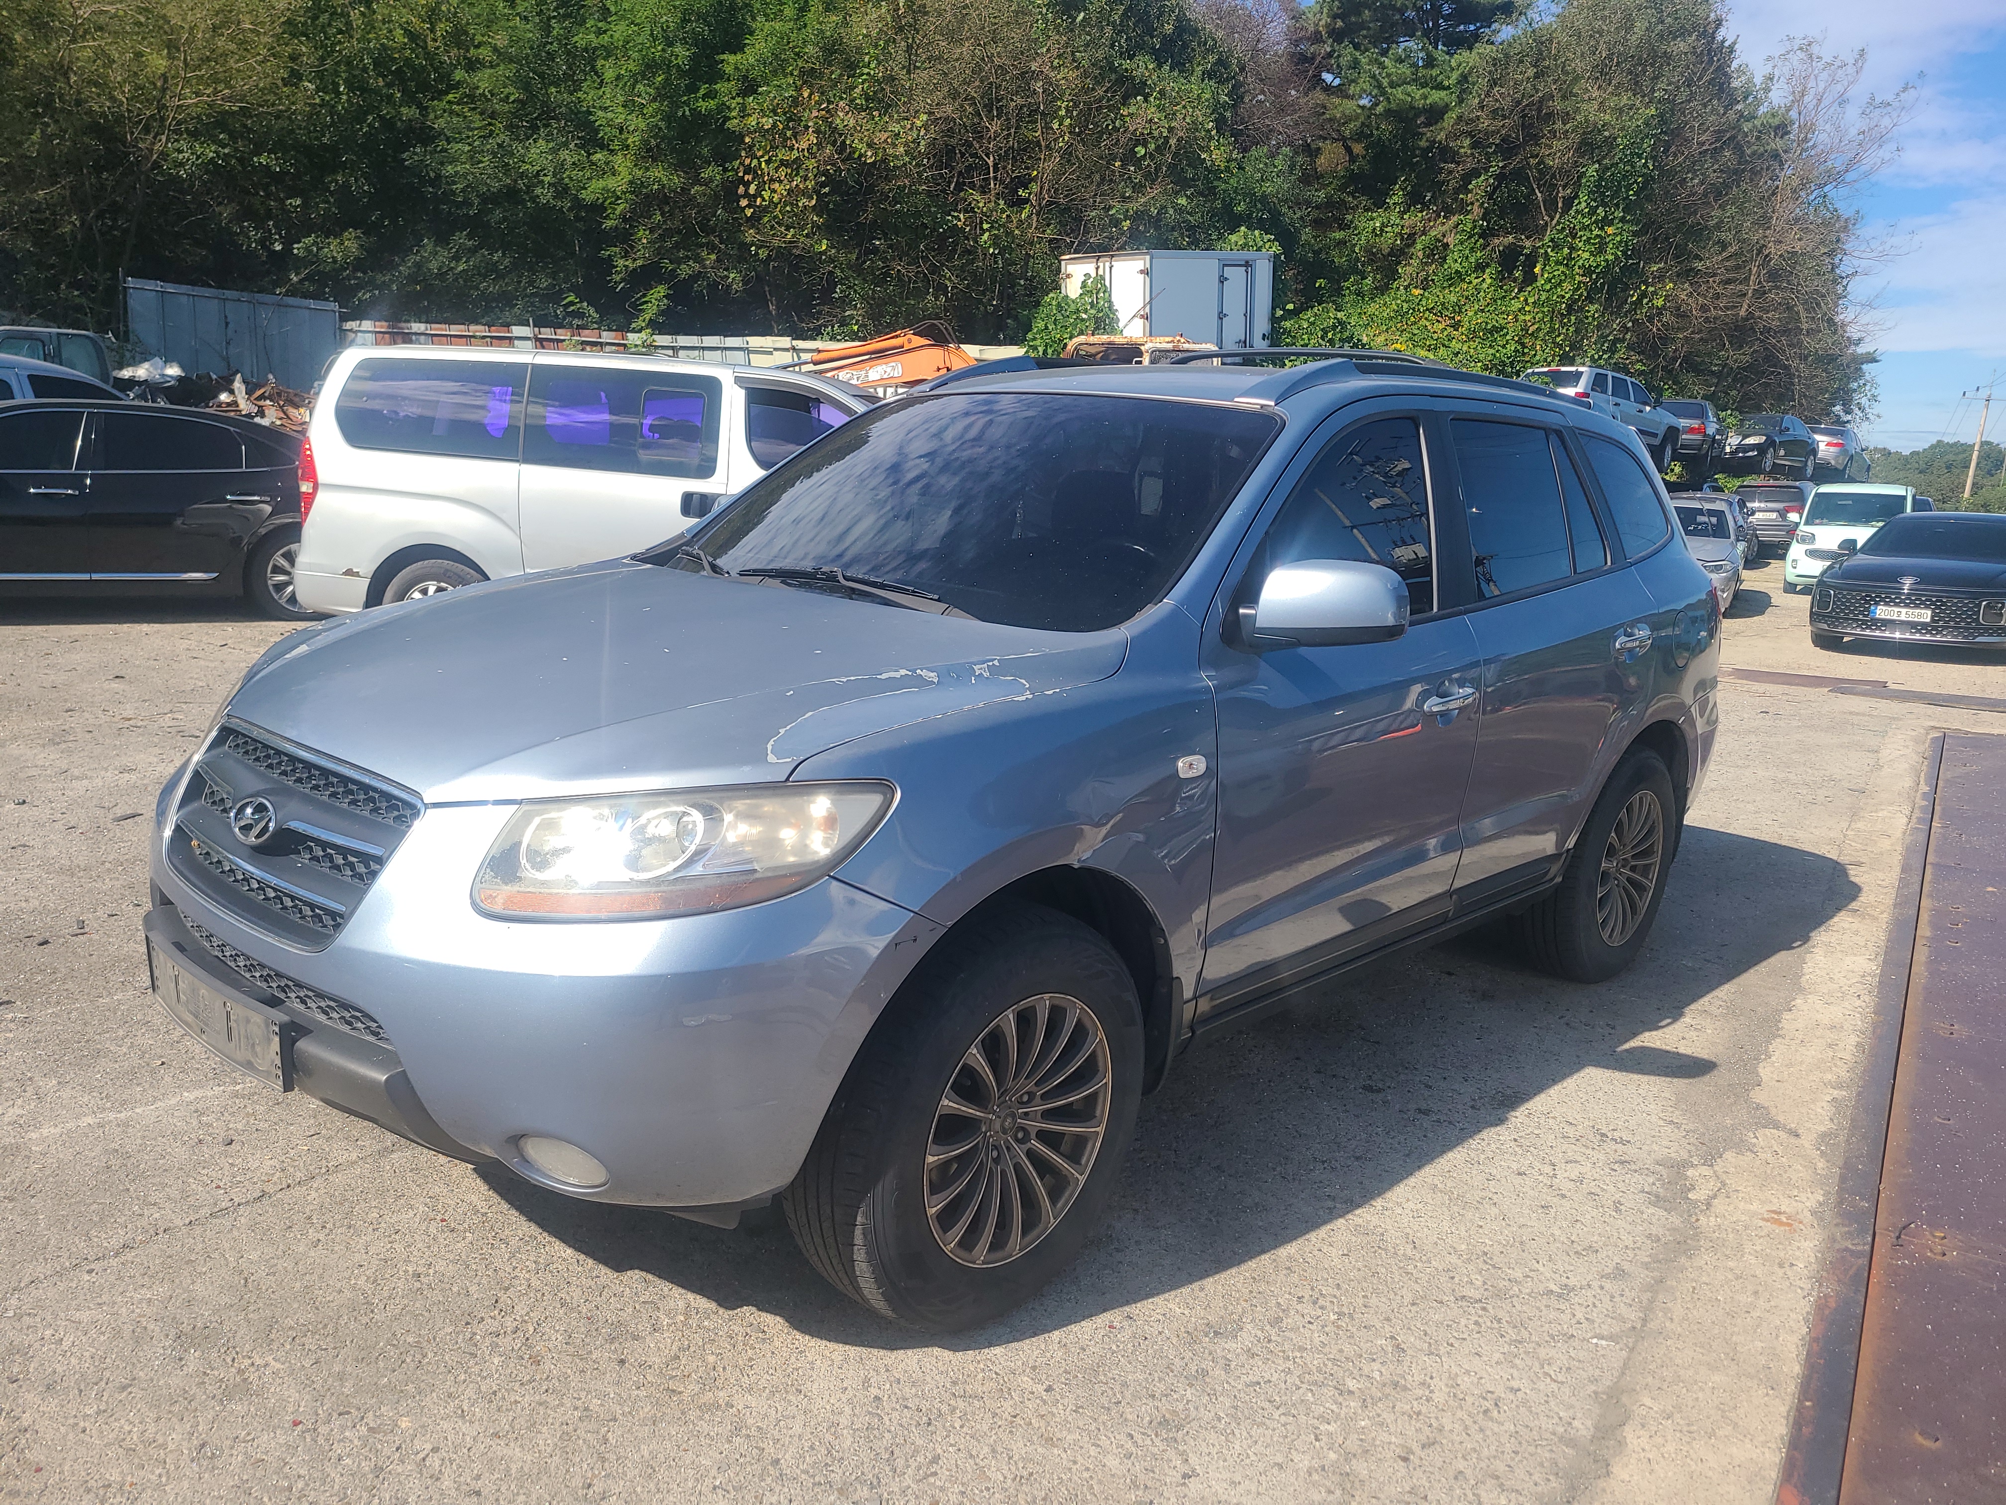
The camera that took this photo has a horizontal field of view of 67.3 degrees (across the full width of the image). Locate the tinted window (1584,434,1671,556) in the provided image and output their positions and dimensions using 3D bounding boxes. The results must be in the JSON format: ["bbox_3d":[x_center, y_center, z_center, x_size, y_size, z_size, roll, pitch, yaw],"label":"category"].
[{"bbox_3d":[1.801,-0.731,4.305,0.090,0.350,0.640,-7,1,37],"label":"tinted window"}]

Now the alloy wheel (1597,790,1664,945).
[{"bbox_3d":[1.800,0.330,4.543,0.200,0.472,0.472,13,15,41],"label":"alloy wheel"}]

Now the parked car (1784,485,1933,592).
[{"bbox_3d":[13.380,-3.314,23.607,1.595,1.700,3.600,10,13,31],"label":"parked car"}]

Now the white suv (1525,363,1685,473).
[{"bbox_3d":[11.937,-6.686,30.250,4.630,1.740,1.840,-4,14,-43],"label":"white suv"}]

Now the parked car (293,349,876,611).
[{"bbox_3d":[-1.604,-1.407,9.303,5.120,1.925,1.920,5,11,10],"label":"parked car"}]

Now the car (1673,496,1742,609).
[{"bbox_3d":[8.140,-2.490,18.640,1.820,1.440,4.650,9,13,26],"label":"car"}]

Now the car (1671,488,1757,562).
[{"bbox_3d":[15.242,-4.920,32.533,1.800,1.500,4.350,10,13,30],"label":"car"}]

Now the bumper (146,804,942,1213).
[{"bbox_3d":[-1.020,0.306,2.669,1.850,0.640,0.740,14,16,41],"label":"bumper"}]

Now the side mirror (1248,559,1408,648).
[{"bbox_3d":[0.611,-0.285,2.840,0.245,0.170,0.140,13,15,41],"label":"side mirror"}]

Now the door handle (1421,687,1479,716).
[{"bbox_3d":[0.991,-0.117,3.369,0.055,0.050,0.240,13,15,41],"label":"door handle"}]

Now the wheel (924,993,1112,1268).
[{"bbox_3d":[-0.027,0.626,2.610,0.190,0.475,0.475,13,15,40],"label":"wheel"}]

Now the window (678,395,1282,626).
[{"bbox_3d":[-0.153,-0.564,3.390,1.480,0.150,0.980,14,48,41],"label":"window"}]

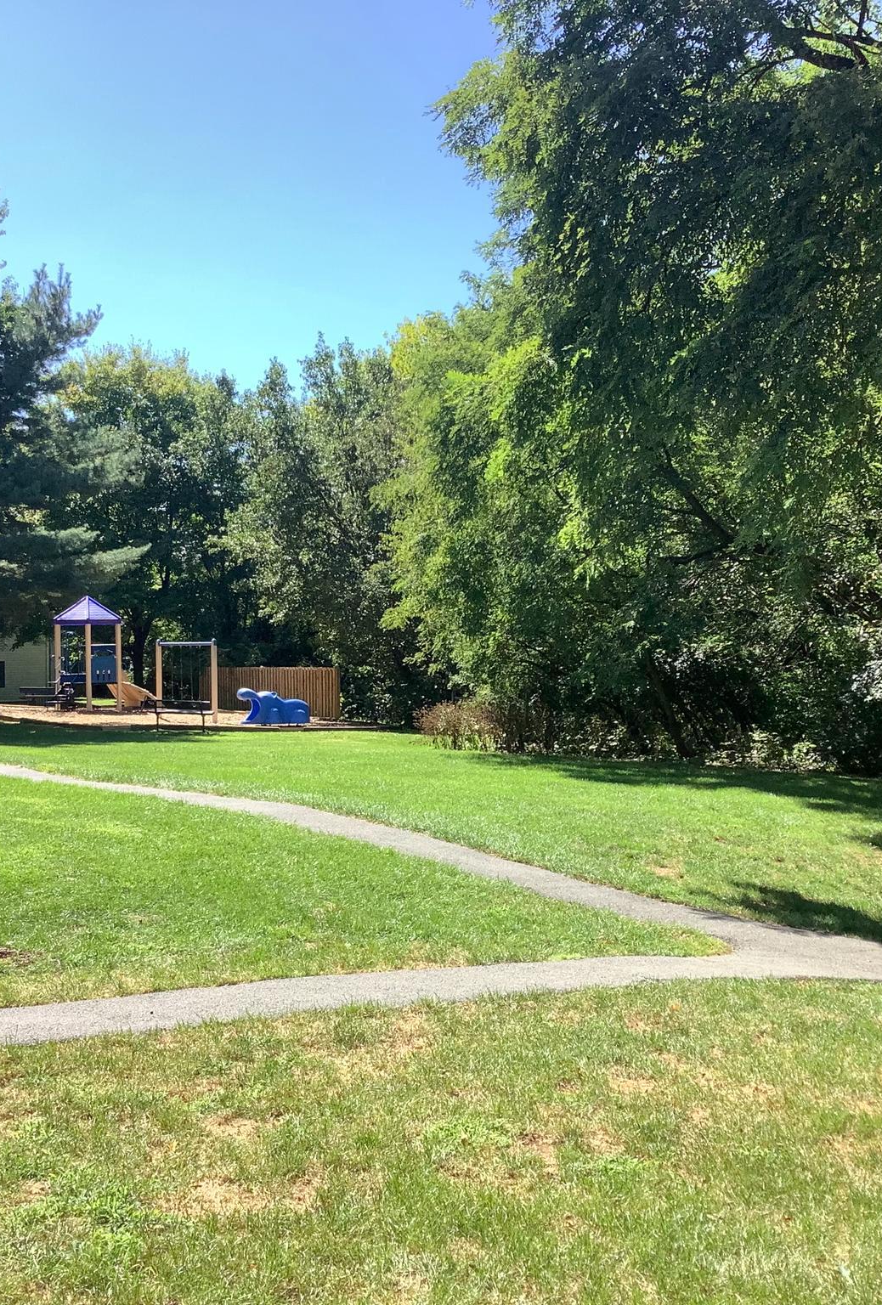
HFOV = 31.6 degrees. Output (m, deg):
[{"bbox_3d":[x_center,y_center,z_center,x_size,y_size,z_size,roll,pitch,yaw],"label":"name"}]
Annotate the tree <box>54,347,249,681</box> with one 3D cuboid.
[{"bbox_3d":[-10.616,-4.923,57.000,7.160,12.580,7.000,-1,0,0],"label":"tree"}]

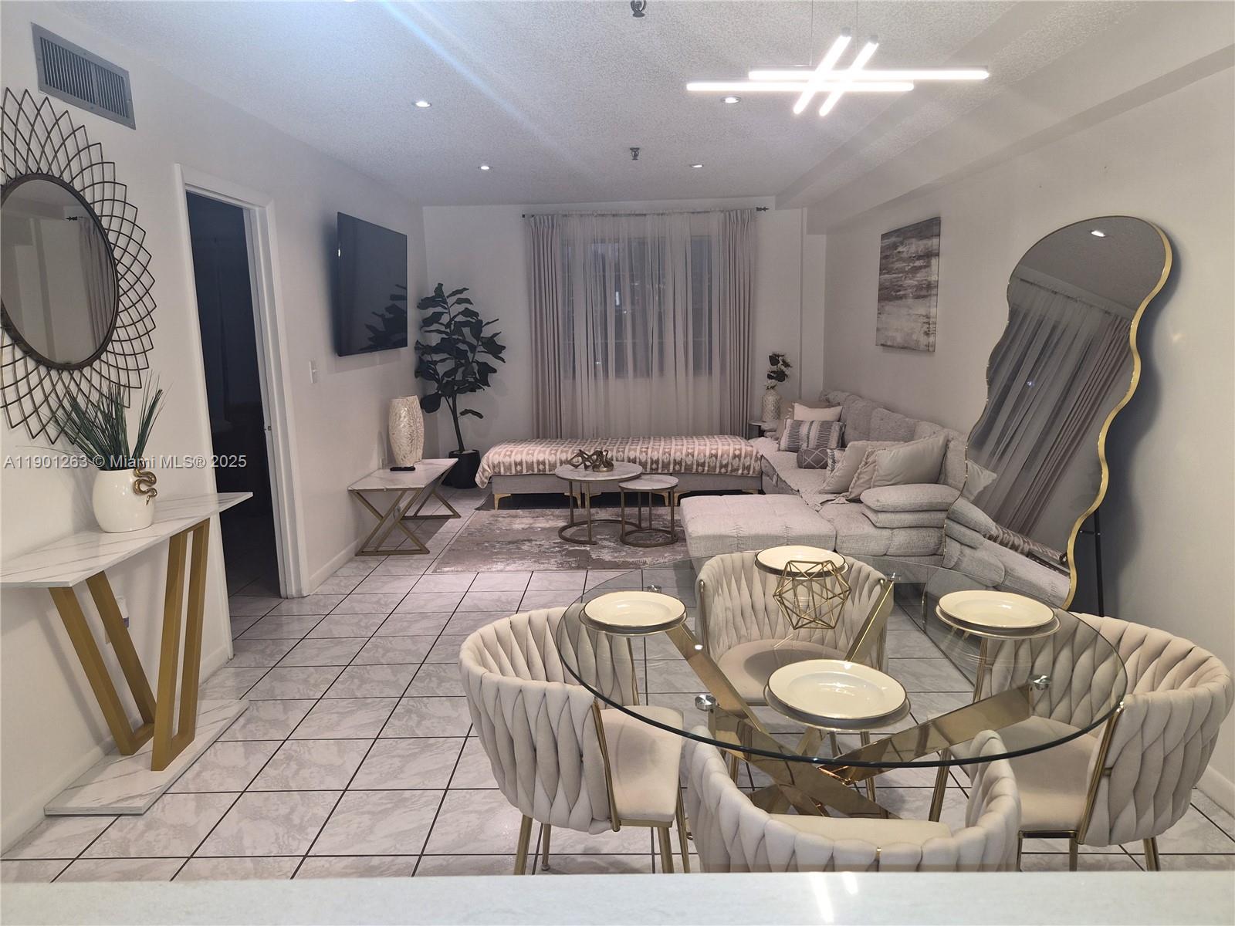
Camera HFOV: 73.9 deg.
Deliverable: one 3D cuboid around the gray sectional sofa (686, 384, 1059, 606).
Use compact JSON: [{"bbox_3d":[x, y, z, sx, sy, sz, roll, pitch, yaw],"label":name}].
[{"bbox_3d":[1.076,0.059,5.499,1.430,0.860,3.090,-1,10,1],"label":"gray sectional sofa"}]

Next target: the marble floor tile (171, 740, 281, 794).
[{"bbox_3d":[-1.341,1.024,2.764,0.318,0.010,0.318,-1,10,1],"label":"marble floor tile"}]

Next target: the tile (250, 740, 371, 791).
[{"bbox_3d":[-1.038,1.037,2.813,0.325,0.010,0.325,-1,10,1],"label":"tile"}]

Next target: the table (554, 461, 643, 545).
[{"bbox_3d":[-0.126,0.261,5.731,0.630,0.440,0.630,-1,10,1],"label":"table"}]

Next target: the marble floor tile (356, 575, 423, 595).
[{"bbox_3d":[-1.318,0.702,4.715,0.322,0.010,0.322,-1,10,1],"label":"marble floor tile"}]

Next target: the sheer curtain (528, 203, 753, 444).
[{"bbox_3d":[0.233,-1.017,7.361,2.000,2.370,0.120,-1,10,1],"label":"sheer curtain"}]

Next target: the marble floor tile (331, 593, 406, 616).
[{"bbox_3d":[-1.298,0.744,4.312,0.314,0.013,0.314,-1,10,1],"label":"marble floor tile"}]

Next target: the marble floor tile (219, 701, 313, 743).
[{"bbox_3d":[-1.346,0.977,3.107,0.322,0.010,0.322,-1,10,1],"label":"marble floor tile"}]

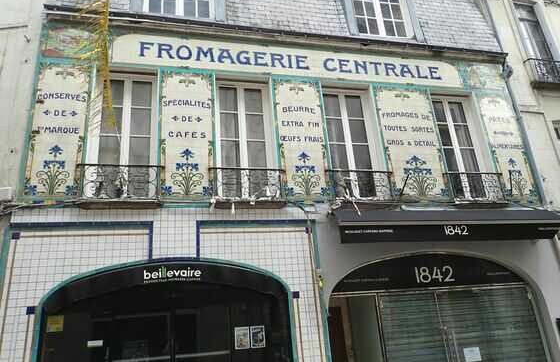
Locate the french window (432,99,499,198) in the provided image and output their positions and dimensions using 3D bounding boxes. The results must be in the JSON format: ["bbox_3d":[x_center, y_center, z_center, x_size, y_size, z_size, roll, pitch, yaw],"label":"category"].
[{"bbox_3d":[3.703,-0.683,8.304,1.060,2.340,0.200,1,-22,-13],"label":"french window"}]

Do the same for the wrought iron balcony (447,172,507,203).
[{"bbox_3d":[3.749,0.157,7.676,1.250,0.600,0.160,1,-22,-13],"label":"wrought iron balcony"}]

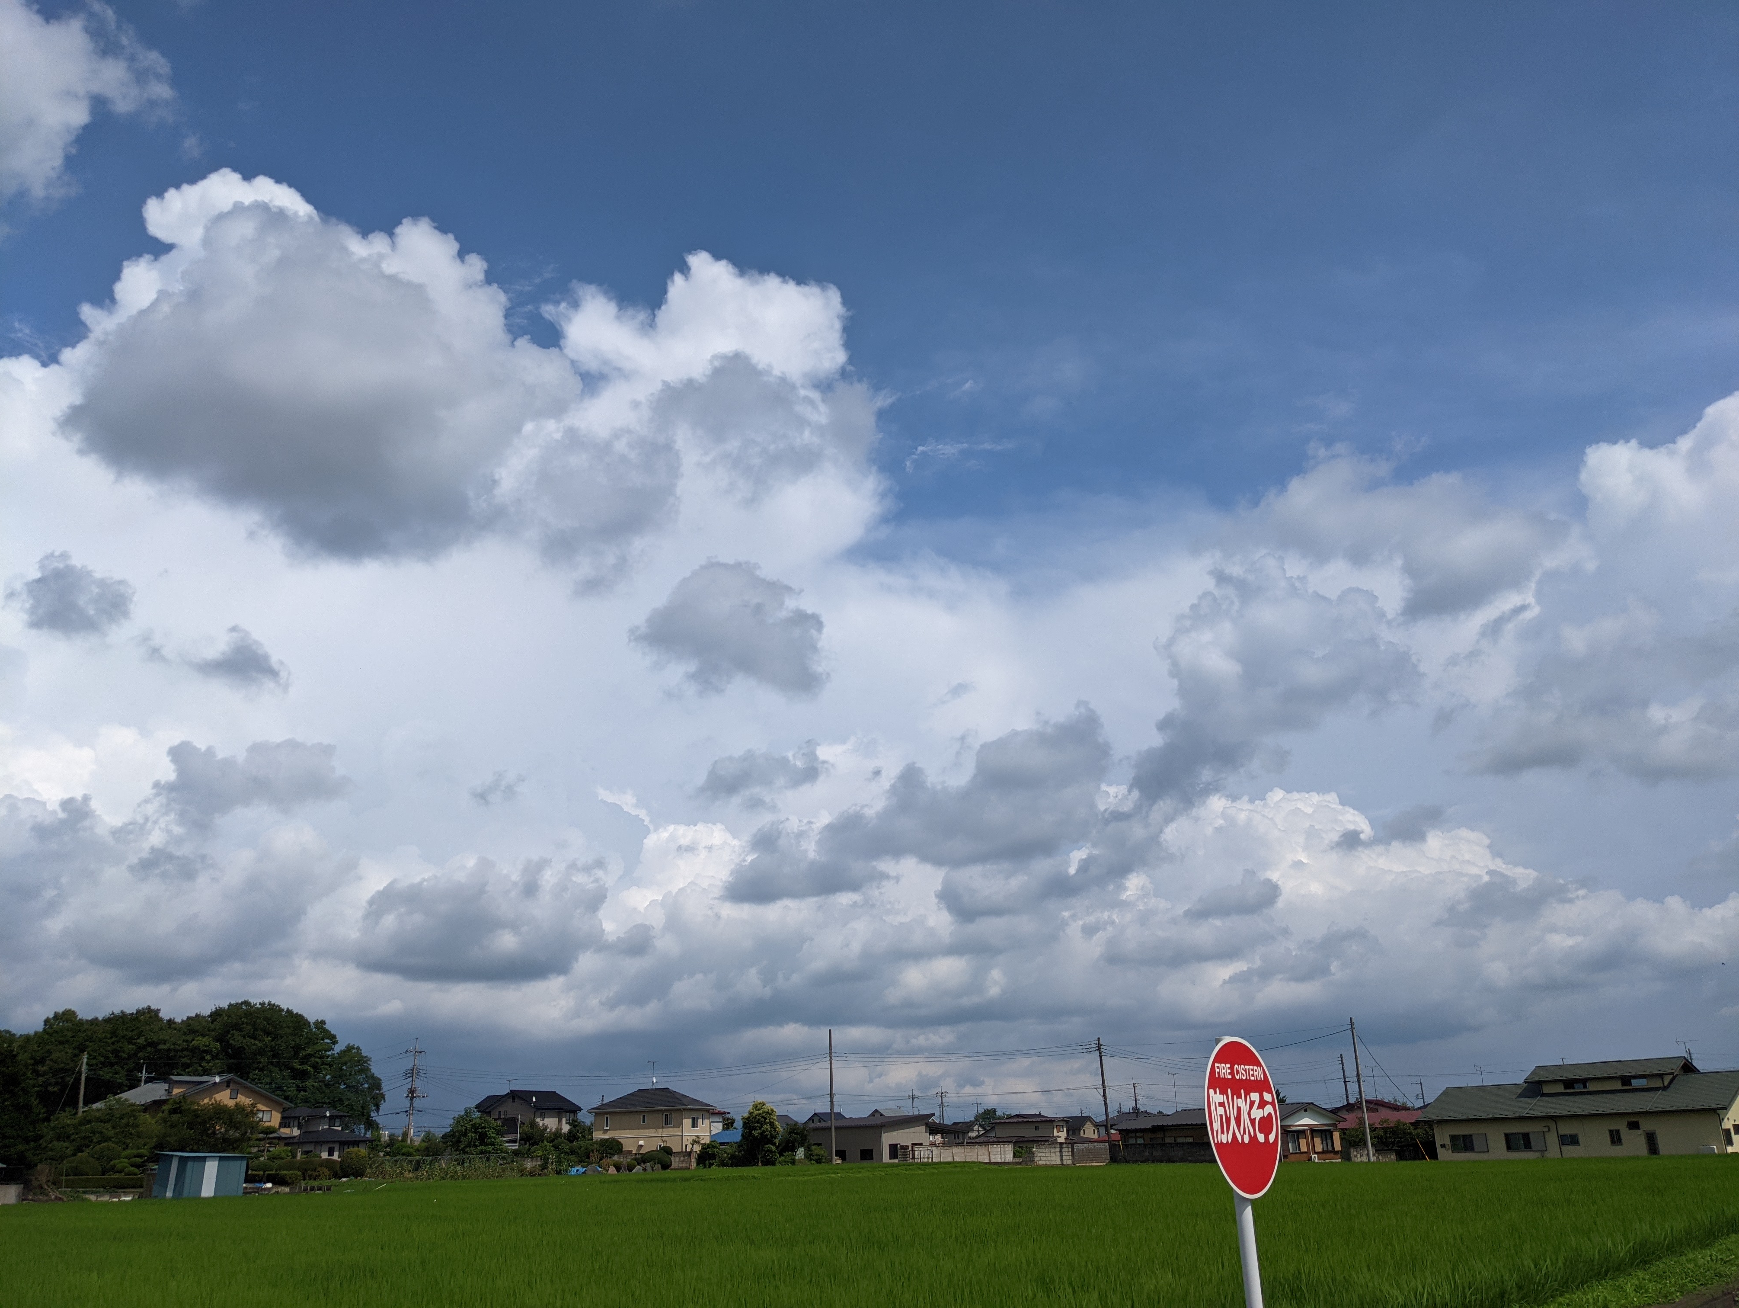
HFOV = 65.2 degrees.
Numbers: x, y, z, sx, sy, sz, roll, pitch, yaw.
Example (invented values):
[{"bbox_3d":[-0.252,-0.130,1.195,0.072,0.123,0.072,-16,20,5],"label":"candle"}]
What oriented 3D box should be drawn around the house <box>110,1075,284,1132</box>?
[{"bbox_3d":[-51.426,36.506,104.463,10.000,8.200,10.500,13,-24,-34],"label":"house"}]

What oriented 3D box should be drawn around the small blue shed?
[{"bbox_3d":[-23.318,18.438,47.463,1.700,2.000,2.500,-13,-23,30],"label":"small blue shed"}]

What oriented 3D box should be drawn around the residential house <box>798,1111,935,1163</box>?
[{"bbox_3d":[-0.302,43.135,120.514,6.600,4.600,10.000,16,-26,-39],"label":"residential house"}]

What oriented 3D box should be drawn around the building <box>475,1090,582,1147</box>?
[{"bbox_3d":[-32.808,46.266,131.286,8.400,7.600,7.000,-8,-21,17],"label":"building"}]

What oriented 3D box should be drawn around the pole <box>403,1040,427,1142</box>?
[{"bbox_3d":[-41.206,41.096,122.991,1.600,12.000,0.900,3,-20,-12],"label":"pole"}]

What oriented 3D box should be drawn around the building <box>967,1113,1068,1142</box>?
[{"bbox_3d":[17.690,57.072,161.291,9.500,5.500,7.500,-8,-21,19],"label":"building"}]

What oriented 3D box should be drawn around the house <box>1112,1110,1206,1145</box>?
[{"bbox_3d":[27.453,41.629,117.888,12.000,4.700,7.000,-12,-22,26],"label":"house"}]

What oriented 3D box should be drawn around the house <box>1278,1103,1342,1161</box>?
[{"bbox_3d":[32.449,36.490,103.012,5.400,4.600,6.500,1,-20,-6],"label":"house"}]

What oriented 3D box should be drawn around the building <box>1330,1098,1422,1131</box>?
[{"bbox_3d":[46.632,43.454,124.651,8.500,5.300,6.200,-12,-23,28],"label":"building"}]

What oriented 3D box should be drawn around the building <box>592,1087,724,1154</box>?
[{"bbox_3d":[-21.046,46.370,132.572,10.600,7.600,7.300,-7,-21,15],"label":"building"}]

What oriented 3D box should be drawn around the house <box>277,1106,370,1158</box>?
[{"bbox_3d":[-52.656,47.318,132.255,8.500,6.900,7.000,1,-20,-8],"label":"house"}]

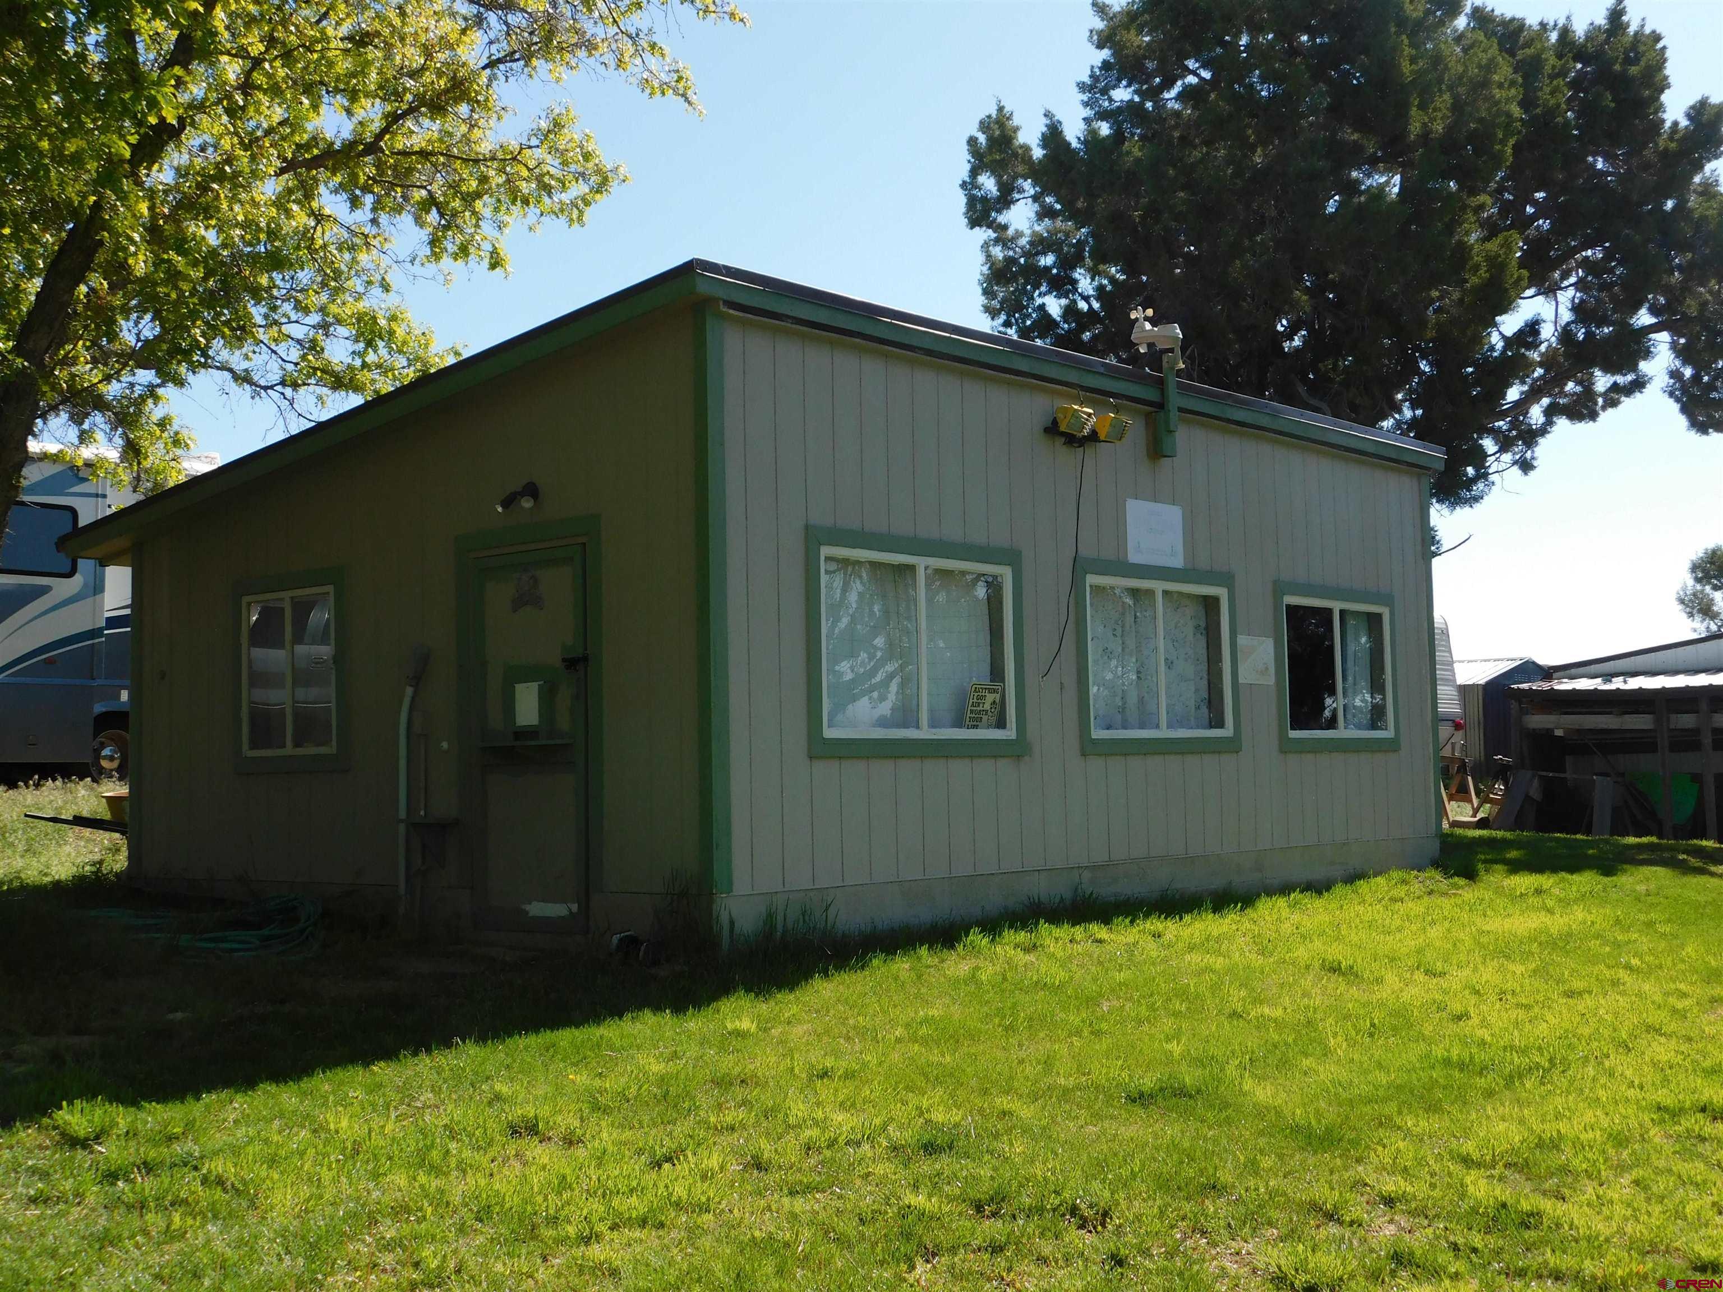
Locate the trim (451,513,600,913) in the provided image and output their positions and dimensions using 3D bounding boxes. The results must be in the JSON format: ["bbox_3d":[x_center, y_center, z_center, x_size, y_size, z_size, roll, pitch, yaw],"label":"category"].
[{"bbox_3d":[-1.630,0.377,9.727,1.100,1.945,0.060,-4,-5,41],"label":"trim"}]

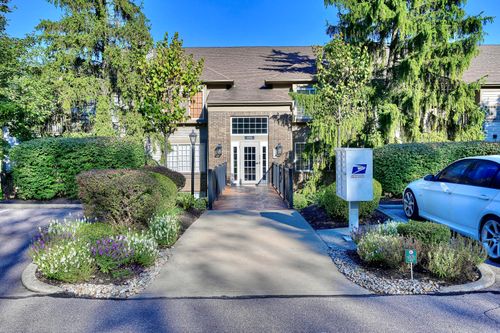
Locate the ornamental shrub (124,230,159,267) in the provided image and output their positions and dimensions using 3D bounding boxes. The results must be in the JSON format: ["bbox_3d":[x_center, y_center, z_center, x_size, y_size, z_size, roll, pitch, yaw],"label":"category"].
[{"bbox_3d":[-1.470,1.086,4.990,0.450,0.430,0.450,0,2,0],"label":"ornamental shrub"}]

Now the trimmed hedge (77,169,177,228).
[{"bbox_3d":[-2.500,0.624,7.526,1.750,1.180,1.500,0,2,0],"label":"trimmed hedge"}]

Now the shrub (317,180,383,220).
[{"bbox_3d":[2.410,0.720,8.680,1.450,0.910,1.300,0,2,0],"label":"shrub"}]

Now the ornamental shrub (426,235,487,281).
[{"bbox_3d":[2.560,1.080,4.559,0.720,0.470,0.620,0,2,0],"label":"ornamental shrub"}]

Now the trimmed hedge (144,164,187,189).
[{"bbox_3d":[-2.330,0.540,9.300,1.400,1.150,1.400,0,1,0],"label":"trimmed hedge"}]

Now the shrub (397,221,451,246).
[{"bbox_3d":[2.450,0.985,5.100,0.770,0.430,0.720,0,1,0],"label":"shrub"}]

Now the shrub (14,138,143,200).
[{"bbox_3d":[-5.150,0.030,11.000,3.900,1.800,1.600,0,1,0],"label":"shrub"}]

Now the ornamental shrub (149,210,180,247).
[{"bbox_3d":[-1.340,0.940,5.650,0.500,0.500,0.500,0,1,0],"label":"ornamental shrub"}]

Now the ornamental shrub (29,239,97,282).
[{"bbox_3d":[-2.210,1.070,4.250,0.730,0.420,0.700,0,1,0],"label":"ornamental shrub"}]

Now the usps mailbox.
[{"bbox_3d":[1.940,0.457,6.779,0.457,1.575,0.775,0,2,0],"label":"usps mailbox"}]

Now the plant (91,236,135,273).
[{"bbox_3d":[-1.700,1.050,4.450,0.550,0.380,0.520,0,1,0],"label":"plant"}]

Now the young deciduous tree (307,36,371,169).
[{"bbox_3d":[2.700,-1.450,11.000,1.950,5.000,1.950,0,1,0],"label":"young deciduous tree"}]

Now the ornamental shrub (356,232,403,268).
[{"bbox_3d":[1.790,1.098,4.920,0.620,0.410,0.550,0,2,0],"label":"ornamental shrub"}]

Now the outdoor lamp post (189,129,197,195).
[{"bbox_3d":[-1.910,-0.099,12.004,0.260,2.340,0.260,0,2,0],"label":"outdoor lamp post"}]

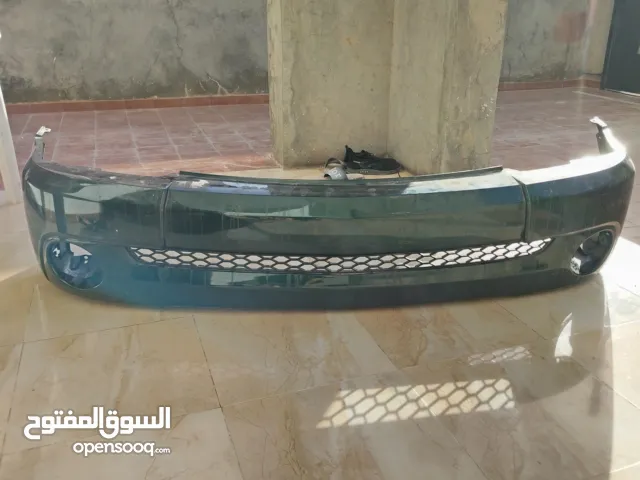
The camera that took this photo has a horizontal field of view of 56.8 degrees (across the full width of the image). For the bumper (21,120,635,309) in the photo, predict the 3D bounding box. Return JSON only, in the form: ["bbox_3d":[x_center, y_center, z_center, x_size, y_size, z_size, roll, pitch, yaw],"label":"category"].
[{"bbox_3d":[0.067,-0.093,1.751,1.801,0.394,0.535,-1,22,-4],"label":"bumper"}]

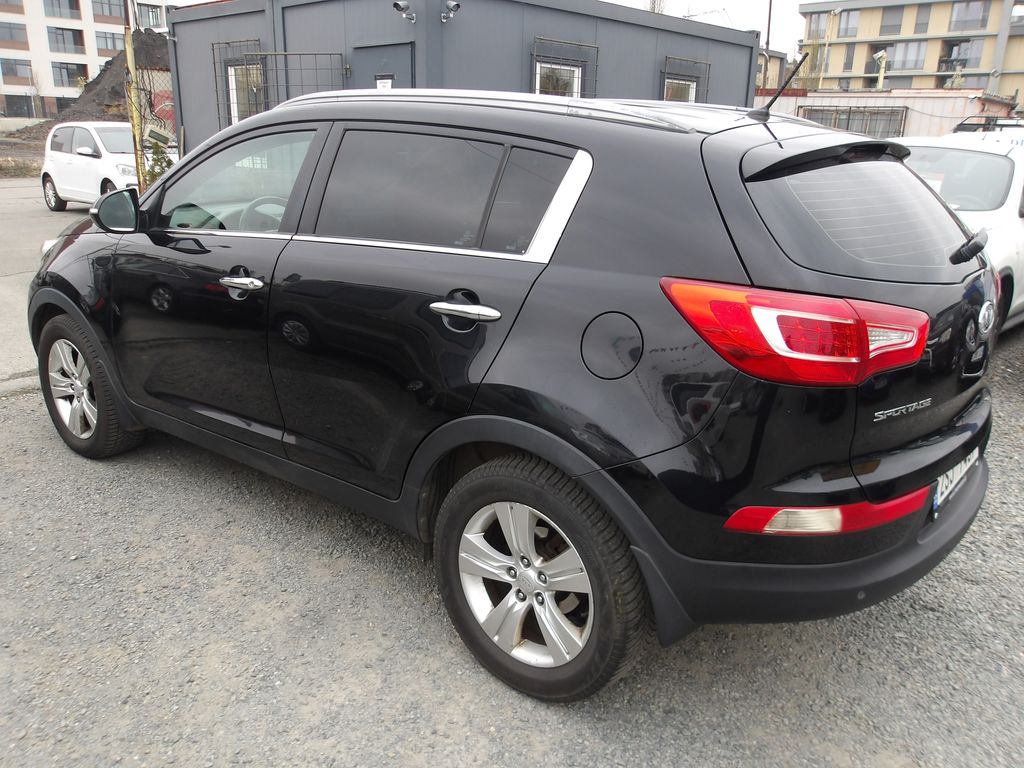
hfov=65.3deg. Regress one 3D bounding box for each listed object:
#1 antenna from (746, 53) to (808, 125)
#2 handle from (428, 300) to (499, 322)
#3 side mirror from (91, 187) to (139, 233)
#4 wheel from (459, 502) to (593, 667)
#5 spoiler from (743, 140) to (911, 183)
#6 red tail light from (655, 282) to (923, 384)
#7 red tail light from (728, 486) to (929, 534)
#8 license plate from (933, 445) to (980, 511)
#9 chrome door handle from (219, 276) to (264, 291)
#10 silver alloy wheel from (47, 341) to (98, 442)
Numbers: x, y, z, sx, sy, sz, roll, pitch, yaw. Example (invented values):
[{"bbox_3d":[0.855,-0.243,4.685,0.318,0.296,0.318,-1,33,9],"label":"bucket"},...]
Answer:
[{"bbox_3d":[0.786,-0.858,2.333,0.045,0.240,0.060,-19,62,-49],"label":"antenna"},{"bbox_3d":[-0.124,-0.192,2.075,0.240,0.036,0.050,14,21,36],"label":"handle"},{"bbox_3d":[-1.461,-0.637,2.938,0.130,0.175,0.190,14,21,36],"label":"side mirror"},{"bbox_3d":[0.082,0.525,2.219,0.465,0.465,0.180,14,21,36],"label":"wheel"},{"bbox_3d":[0.971,-0.637,2.243,0.220,0.120,1.280,14,21,36],"label":"spoiler"},{"bbox_3d":[0.637,-0.122,1.767,0.500,0.210,0.390,14,21,36],"label":"red tail light"},{"bbox_3d":[0.737,0.269,1.847,0.325,0.090,0.465,14,21,36],"label":"red tail light"},{"bbox_3d":[1.257,0.230,2.250,0.015,0.110,0.520,5,15,38],"label":"license plate"},{"bbox_3d":[-0.908,-0.338,2.679,0.245,0.035,0.050,14,21,36],"label":"chrome door handle"},{"bbox_3d":[-1.987,0.009,3.776,0.465,0.465,0.180,14,21,36],"label":"silver alloy wheel"}]

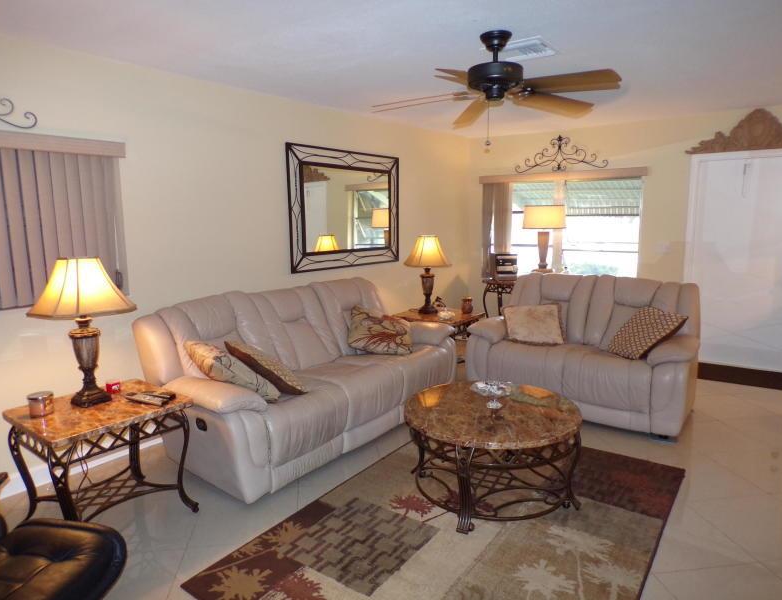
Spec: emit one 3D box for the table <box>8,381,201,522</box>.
[{"bbox_3d":[-1.447,0.818,2.821,0.620,0.580,0.670,6,11,39],"label":"table"}]

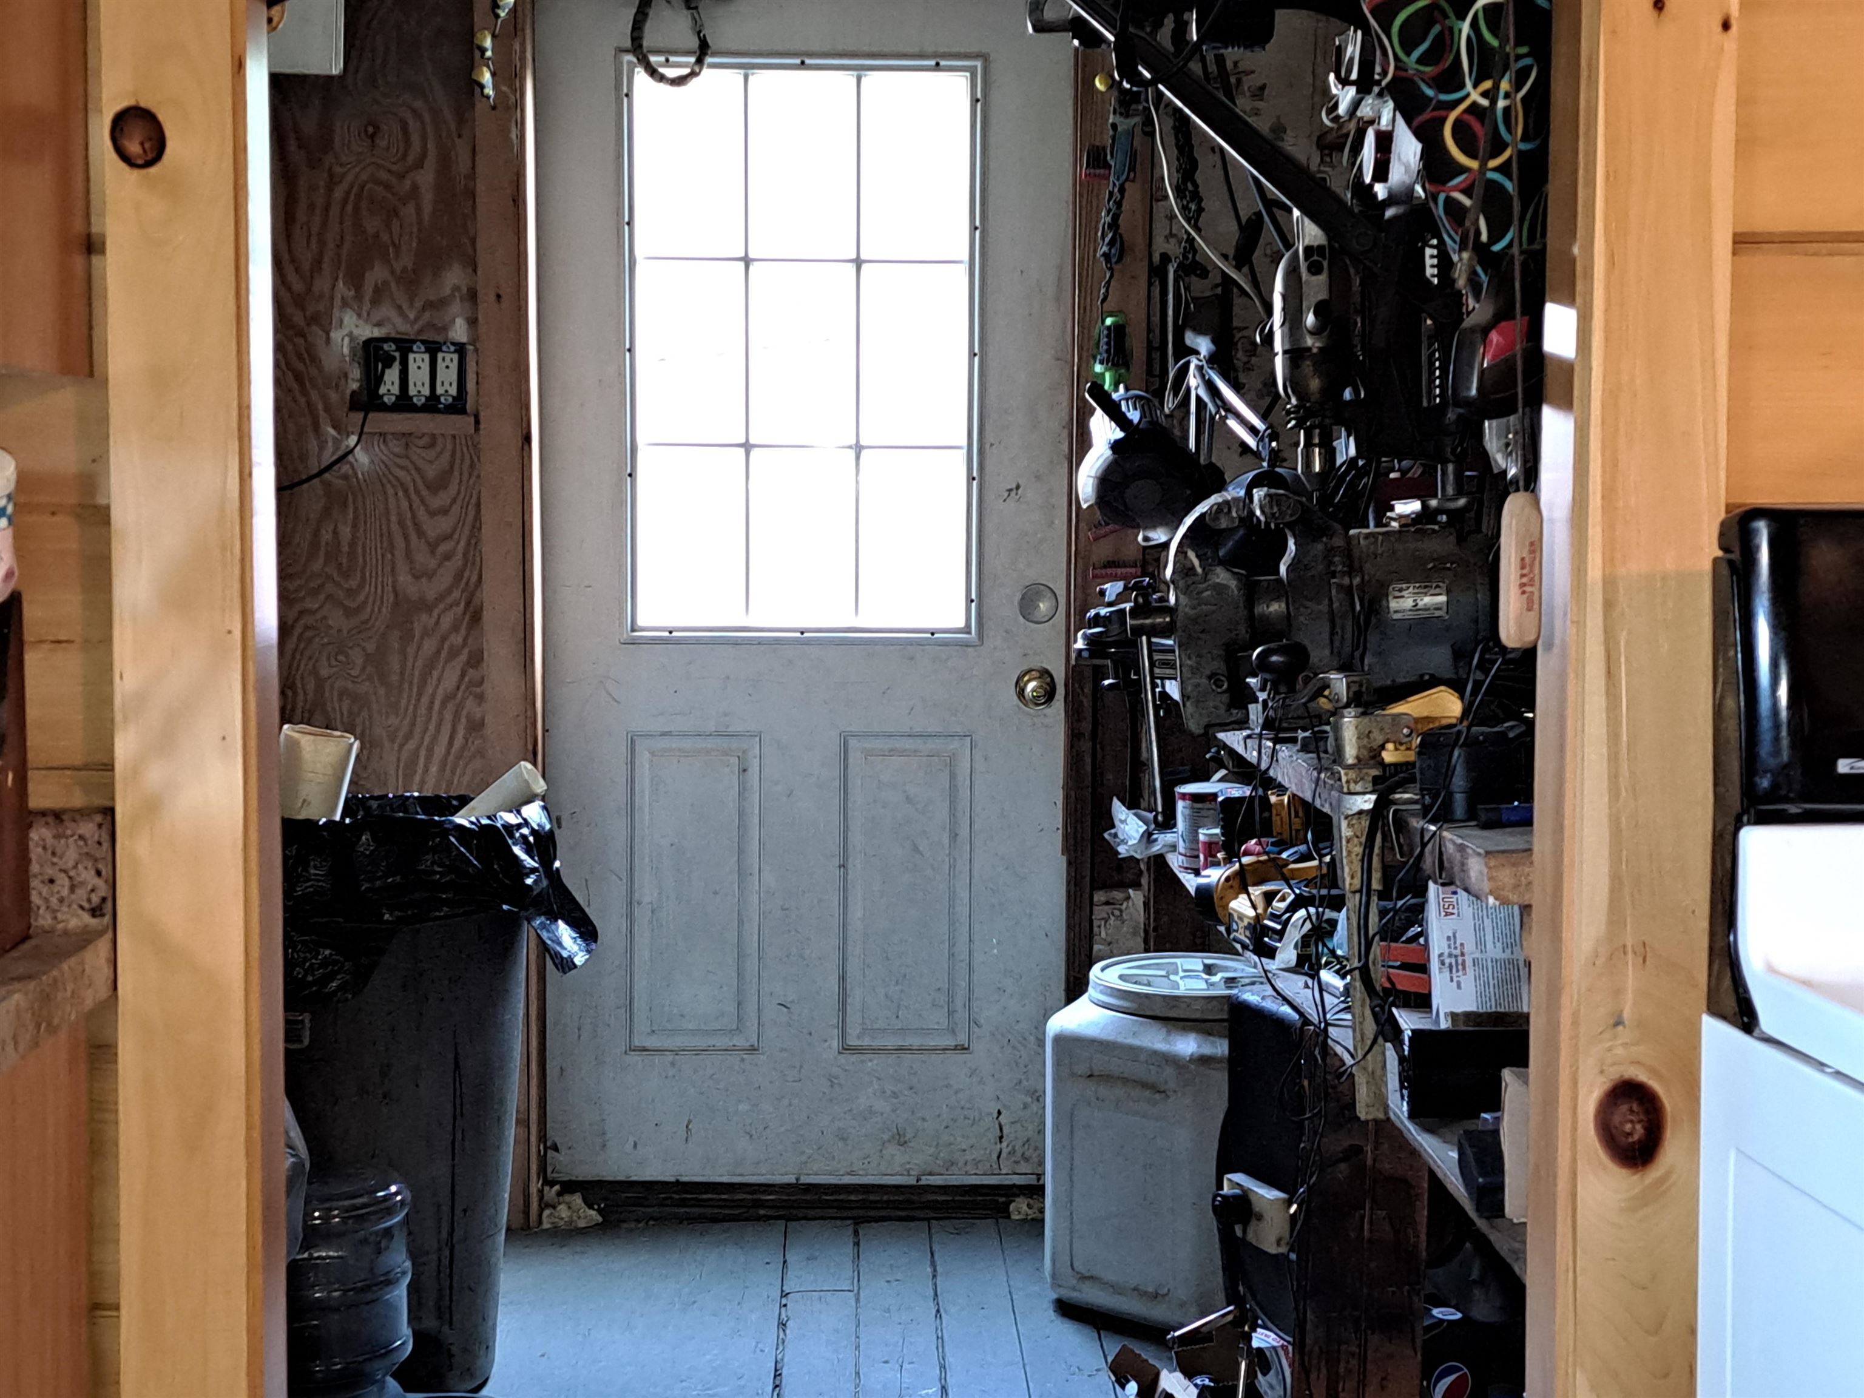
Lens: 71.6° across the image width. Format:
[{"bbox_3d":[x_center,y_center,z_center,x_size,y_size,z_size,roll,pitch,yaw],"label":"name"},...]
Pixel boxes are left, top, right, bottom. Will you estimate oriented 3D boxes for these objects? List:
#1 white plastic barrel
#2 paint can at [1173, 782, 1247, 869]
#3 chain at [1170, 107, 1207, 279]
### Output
[{"bbox_3d":[0.377,0.655,1.975,0.345,0.475,0.345,1,3,26],"label":"white plastic barrel"},{"bbox_3d":[0.421,0.196,1.950,0.110,0.121,0.110,1,3,11],"label":"paint can"},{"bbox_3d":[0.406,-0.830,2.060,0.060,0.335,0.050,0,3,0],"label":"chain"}]

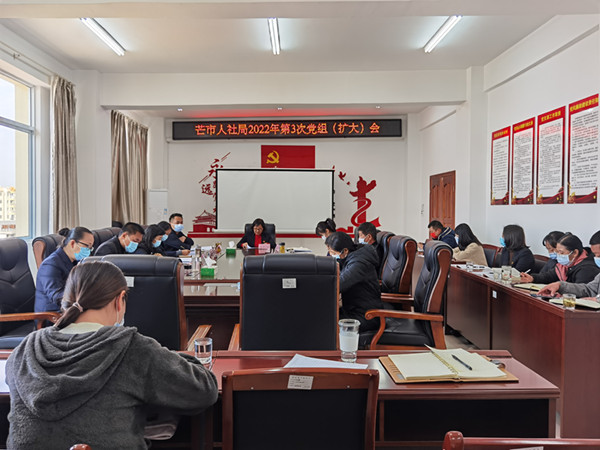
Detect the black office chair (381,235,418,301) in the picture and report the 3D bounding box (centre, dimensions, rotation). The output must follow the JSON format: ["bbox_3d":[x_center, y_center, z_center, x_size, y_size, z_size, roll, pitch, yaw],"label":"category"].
[{"bbox_3d":[0.640,0.657,4.280,0.710,1.140,0.610,0,2,-3],"label":"black office chair"}]

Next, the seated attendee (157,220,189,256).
[{"bbox_3d":[-1.736,0.585,6.021,0.720,1.220,0.500,0,2,2],"label":"seated attendee"}]

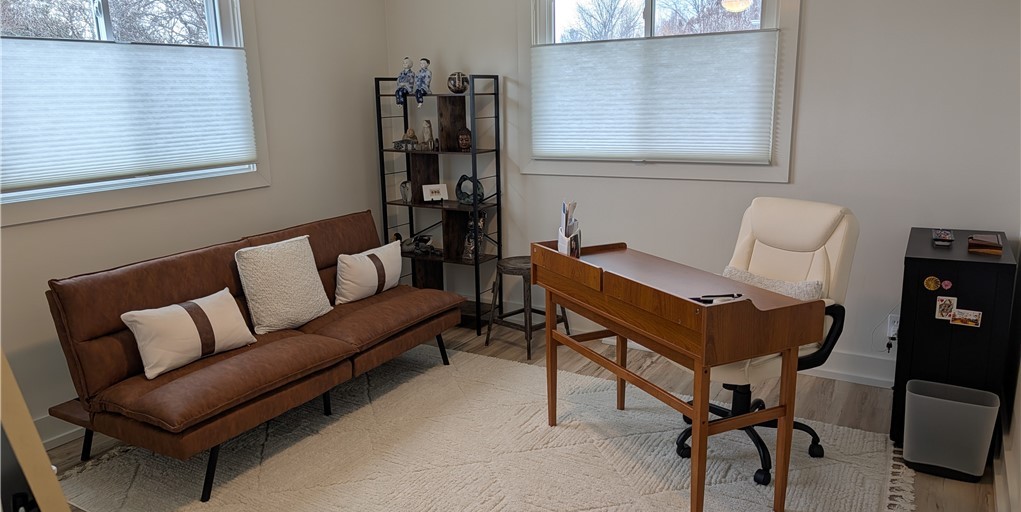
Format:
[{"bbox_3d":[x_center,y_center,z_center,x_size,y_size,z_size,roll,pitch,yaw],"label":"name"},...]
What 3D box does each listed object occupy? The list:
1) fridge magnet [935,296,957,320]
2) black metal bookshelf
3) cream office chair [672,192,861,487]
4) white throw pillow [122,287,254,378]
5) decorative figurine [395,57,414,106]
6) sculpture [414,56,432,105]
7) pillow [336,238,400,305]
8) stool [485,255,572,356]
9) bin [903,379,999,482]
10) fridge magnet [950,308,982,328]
[{"bbox_3d":[1.644,0.199,2.671,0.064,0.088,0.006,3,13,30],"label":"fridge magnet"},{"bbox_3d":[-0.428,-0.320,4.405,0.700,1.535,0.270,6,15,30],"label":"black metal bookshelf"},{"bbox_3d":[0.974,0.296,2.850,0.670,0.970,0.620,-10,16,-34],"label":"cream office chair"},{"bbox_3d":[-1.322,0.304,2.949,0.130,0.290,0.490,-30,-6,34],"label":"white throw pillow"},{"bbox_3d":[-0.622,-1.029,4.209,0.095,0.291,0.100,6,15,30],"label":"decorative figurine"},{"bbox_3d":[-0.506,-1.010,4.144,0.085,0.280,0.095,6,15,30],"label":"sculpture"},{"bbox_3d":[-0.764,0.081,3.823,0.130,0.280,0.480,-1,10,33],"label":"pillow"},{"bbox_3d":[0.097,0.280,4.072,0.360,0.490,0.360,11,18,43],"label":"stool"},{"bbox_3d":[1.647,0.665,2.674,0.290,0.300,0.190,6,15,30],"label":"bin"},{"bbox_3d":[1.750,0.239,2.720,0.095,0.061,0.004,6,15,30],"label":"fridge magnet"}]

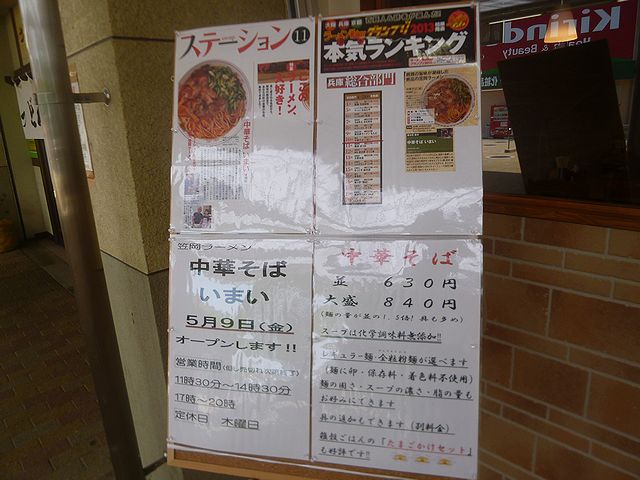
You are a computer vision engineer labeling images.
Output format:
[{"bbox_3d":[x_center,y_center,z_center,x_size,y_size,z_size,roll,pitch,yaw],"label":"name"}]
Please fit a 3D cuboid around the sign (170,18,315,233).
[{"bbox_3d":[-0.158,-0.224,0.893,0.301,0.424,0.008,0,-2,12],"label":"sign"}]

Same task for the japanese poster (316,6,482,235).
[{"bbox_3d":[0.141,-0.221,0.829,0.301,0.424,0.008,0,-2,11],"label":"japanese poster"}]

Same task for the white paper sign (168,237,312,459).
[{"bbox_3d":[-0.162,0.211,0.884,0.301,0.424,0.008,0,0,12],"label":"white paper sign"}]

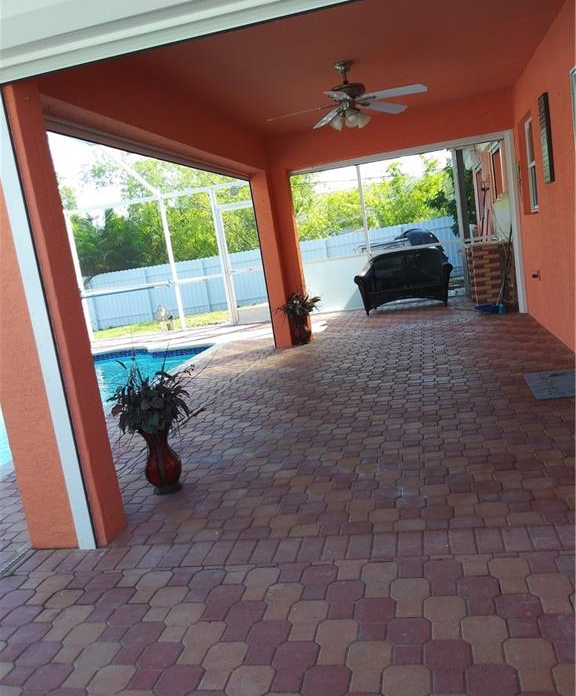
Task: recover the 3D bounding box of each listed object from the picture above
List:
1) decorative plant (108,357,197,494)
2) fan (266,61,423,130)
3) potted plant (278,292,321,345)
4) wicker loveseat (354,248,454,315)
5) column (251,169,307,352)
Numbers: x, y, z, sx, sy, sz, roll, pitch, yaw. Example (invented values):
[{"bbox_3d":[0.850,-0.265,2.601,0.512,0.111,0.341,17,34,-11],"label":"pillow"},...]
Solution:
[{"bbox_3d":[-0.727,0.433,3.343,0.500,0.720,0.480,-6,10,14],"label":"decorative plant"},{"bbox_3d":[0.476,-2.038,4.826,1.300,0.510,1.290,-6,10,14],"label":"fan"},{"bbox_3d":[0.158,-0.359,7.531,0.500,0.620,0.480,-6,10,14],"label":"potted plant"},{"bbox_3d":[1.821,-1.051,9.379,1.460,0.870,0.820,-6,10,14],"label":"wicker loveseat"},{"bbox_3d":[-0.070,-1.106,7.558,0.380,2.140,0.660,-6,10,14],"label":"column"}]

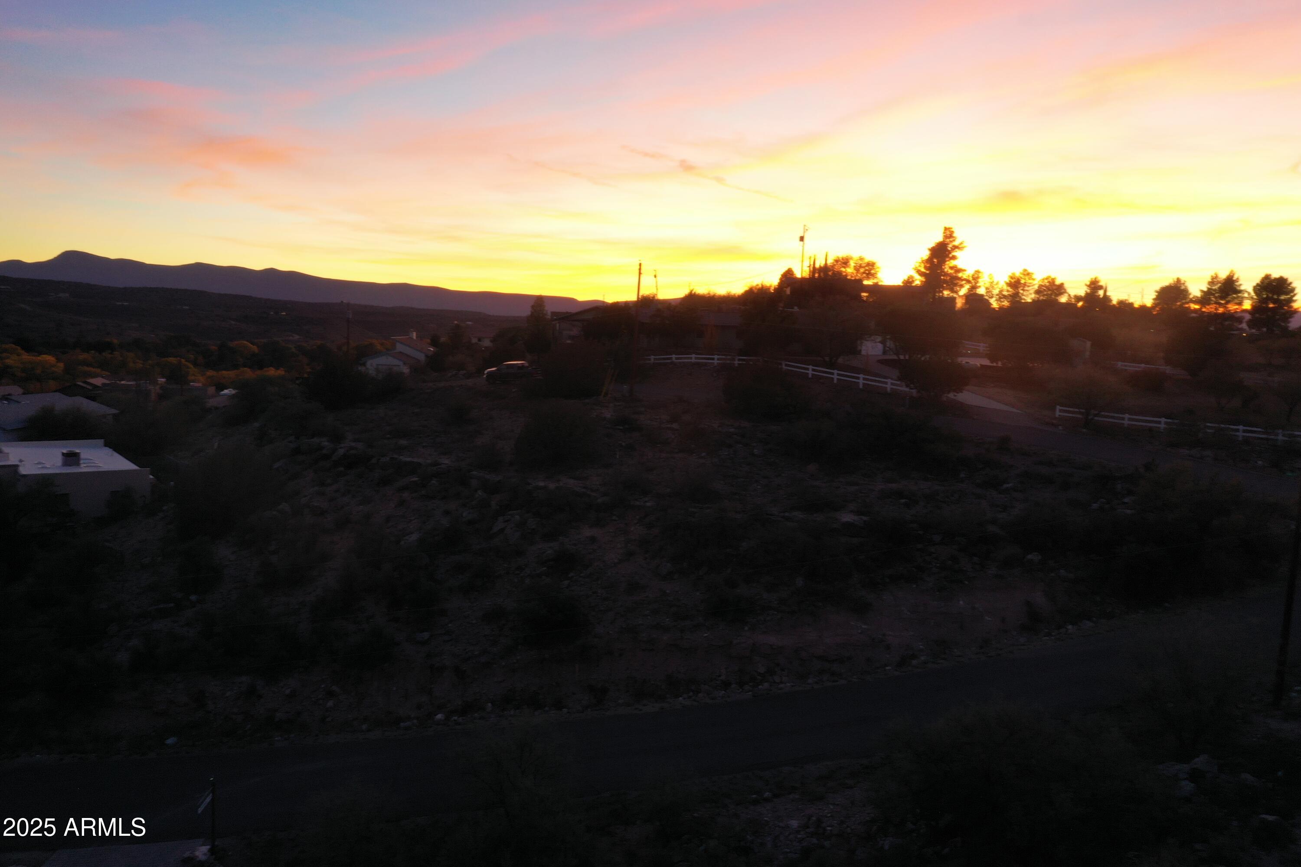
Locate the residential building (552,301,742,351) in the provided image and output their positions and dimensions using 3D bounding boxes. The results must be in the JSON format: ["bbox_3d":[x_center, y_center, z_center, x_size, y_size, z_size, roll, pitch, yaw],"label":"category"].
[{"bbox_3d":[-0.373,-11.238,106.000,19.500,5.000,11.500,2,6,0],"label":"residential building"}]

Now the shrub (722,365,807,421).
[{"bbox_3d":[7.911,-2.779,70.000,5.730,3.680,5.430,2,6,0],"label":"shrub"}]

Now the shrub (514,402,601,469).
[{"bbox_3d":[-5.232,0.141,56.000,4.530,3.580,4.300,2,6,0],"label":"shrub"}]

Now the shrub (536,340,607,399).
[{"bbox_3d":[-6.268,-5.065,80.000,5.380,4.430,5.100,2,6,0],"label":"shrub"}]

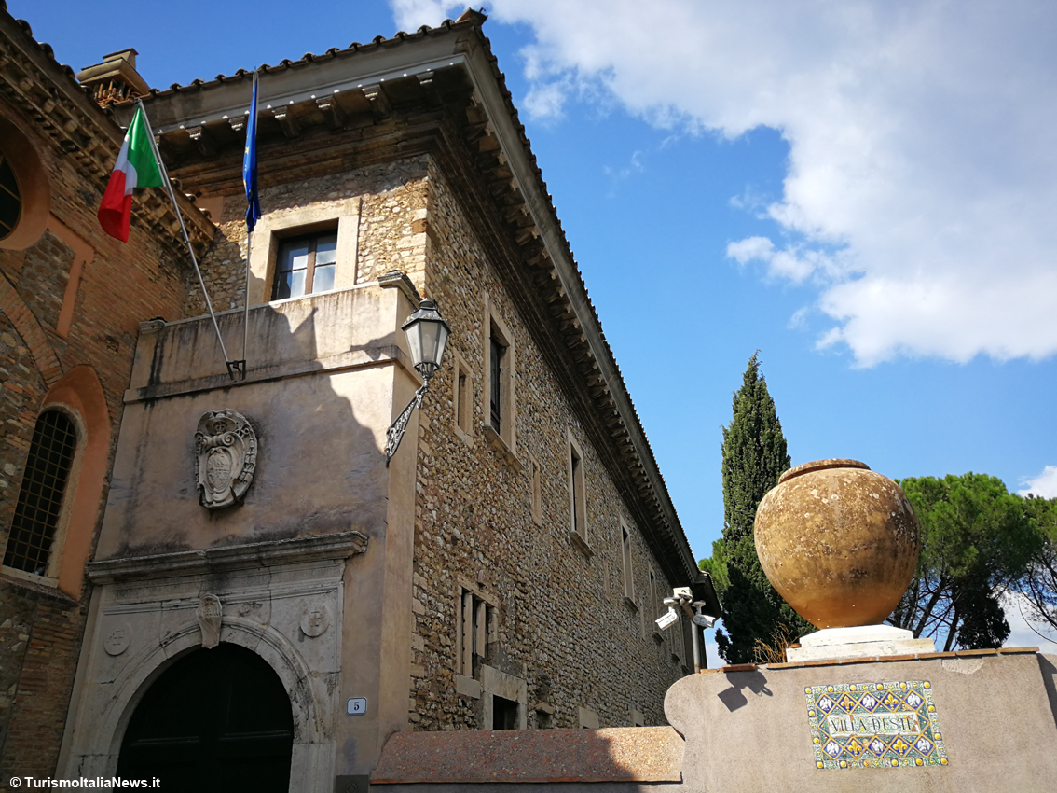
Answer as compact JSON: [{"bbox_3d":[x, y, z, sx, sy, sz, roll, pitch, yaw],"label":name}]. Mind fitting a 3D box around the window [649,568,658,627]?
[{"bbox_3d":[3.997,6.465,26.275,0.180,2.000,1.400,-9,-27,14],"label":"window"}]

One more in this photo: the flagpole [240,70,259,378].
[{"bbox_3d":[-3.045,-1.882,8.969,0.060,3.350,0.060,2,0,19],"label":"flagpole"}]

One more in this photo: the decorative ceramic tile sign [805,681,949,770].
[{"bbox_3d":[2.524,2.399,6.023,0.880,0.565,0.030,-9,-27,14],"label":"decorative ceramic tile sign"}]

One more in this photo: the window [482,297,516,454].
[{"bbox_3d":[-0.434,-0.236,12.576,0.180,2.200,1.500,-9,-27,14],"label":"window"}]

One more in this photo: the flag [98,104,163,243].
[{"bbox_3d":[-4.418,-2.444,9.140,0.550,1.650,0.280,-9,-27,14],"label":"flag"}]

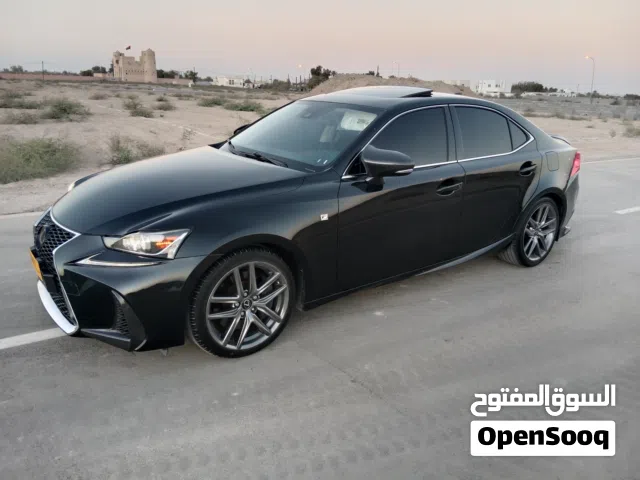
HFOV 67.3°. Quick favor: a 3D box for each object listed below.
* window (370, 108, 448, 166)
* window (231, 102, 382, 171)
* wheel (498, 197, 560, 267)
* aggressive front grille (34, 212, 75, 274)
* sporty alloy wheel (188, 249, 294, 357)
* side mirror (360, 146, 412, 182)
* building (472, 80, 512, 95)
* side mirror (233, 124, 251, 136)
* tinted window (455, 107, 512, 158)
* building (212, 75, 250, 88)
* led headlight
[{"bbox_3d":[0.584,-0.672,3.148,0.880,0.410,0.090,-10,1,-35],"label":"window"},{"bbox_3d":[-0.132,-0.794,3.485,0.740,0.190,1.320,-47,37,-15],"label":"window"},{"bbox_3d":[1.840,-0.097,4.221,0.640,0.640,0.250,-10,21,-35],"label":"wheel"},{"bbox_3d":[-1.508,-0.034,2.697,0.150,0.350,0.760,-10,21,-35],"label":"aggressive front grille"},{"bbox_3d":[-0.431,0.321,2.637,0.640,0.640,0.235,-10,21,-35],"label":"sporty alloy wheel"},{"bbox_3d":[0.391,-0.454,2.802,0.200,0.175,0.230,-10,21,-35],"label":"side mirror"},{"bbox_3d":[83.014,-72.105,230.000,16.000,8.500,14.000,8,18,17],"label":"building"},{"bbox_3d":[-0.686,-0.940,4.212,0.190,0.175,0.230,-10,21,-35],"label":"side mirror"},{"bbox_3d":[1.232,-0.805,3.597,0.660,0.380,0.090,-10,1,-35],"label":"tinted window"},{"bbox_3d":[-32.583,-57.593,175.000,13.000,4.300,10.000,-1,18,-10],"label":"building"},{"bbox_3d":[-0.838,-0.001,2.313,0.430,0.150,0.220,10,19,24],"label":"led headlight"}]

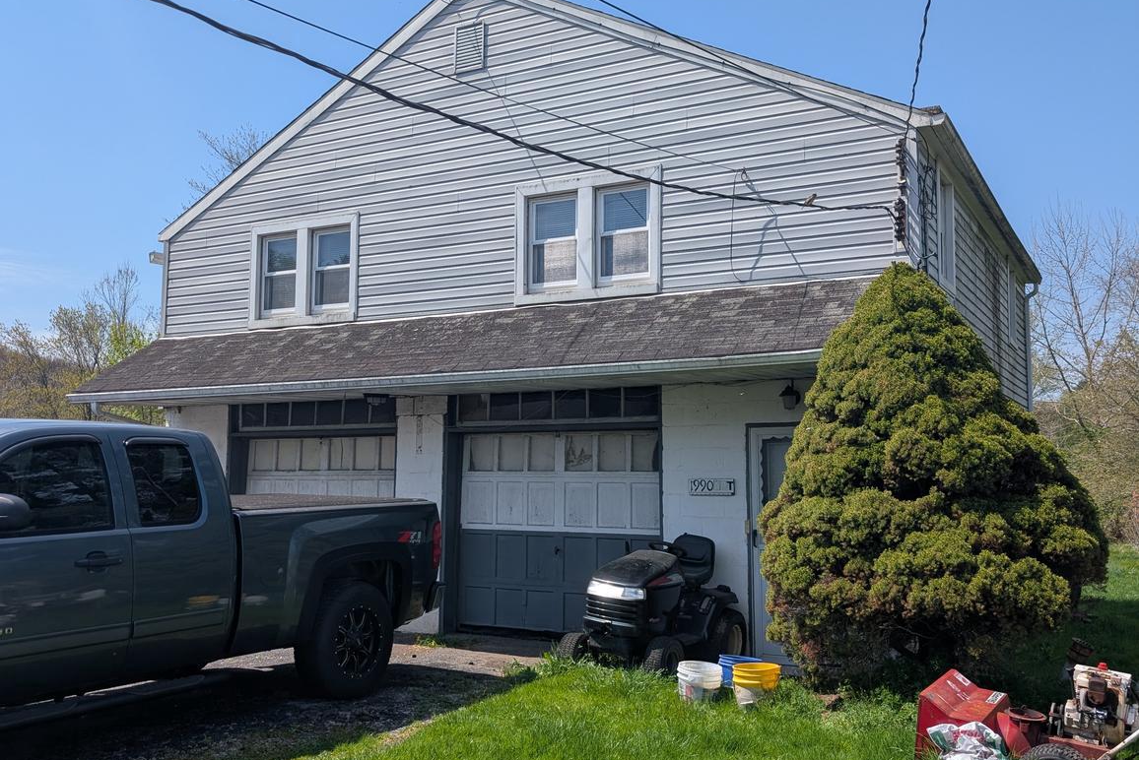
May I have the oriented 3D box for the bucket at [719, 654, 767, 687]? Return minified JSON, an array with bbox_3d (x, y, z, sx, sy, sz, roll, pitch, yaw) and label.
[{"bbox_3d":[1.171,2.074,7.085,0.305,0.370,0.305,0,-5,0],"label":"bucket"}]

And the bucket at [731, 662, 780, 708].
[{"bbox_3d":[1.199,2.030,6.705,0.305,0.370,0.305,0,-5,0],"label":"bucket"}]

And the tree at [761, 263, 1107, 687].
[{"bbox_3d":[2.617,0.720,7.490,2.450,3.200,2.400,0,-5,0],"label":"tree"}]

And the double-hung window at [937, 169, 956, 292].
[{"bbox_3d":[3.577,-1.394,9.913,0.120,1.160,1.050,-3,-5,29],"label":"double-hung window"}]

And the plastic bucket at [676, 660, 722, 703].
[{"bbox_3d":[0.875,2.108,7.005,0.305,0.370,0.305,0,-5,0],"label":"plastic bucket"}]

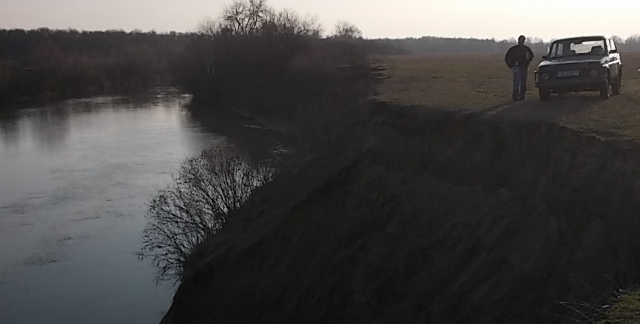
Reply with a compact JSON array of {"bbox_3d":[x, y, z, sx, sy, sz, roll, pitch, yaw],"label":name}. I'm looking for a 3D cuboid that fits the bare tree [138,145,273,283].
[{"bbox_3d":[-2.759,1.239,19.500,3.300,3.300,3.000,0,8,0],"label":"bare tree"}]

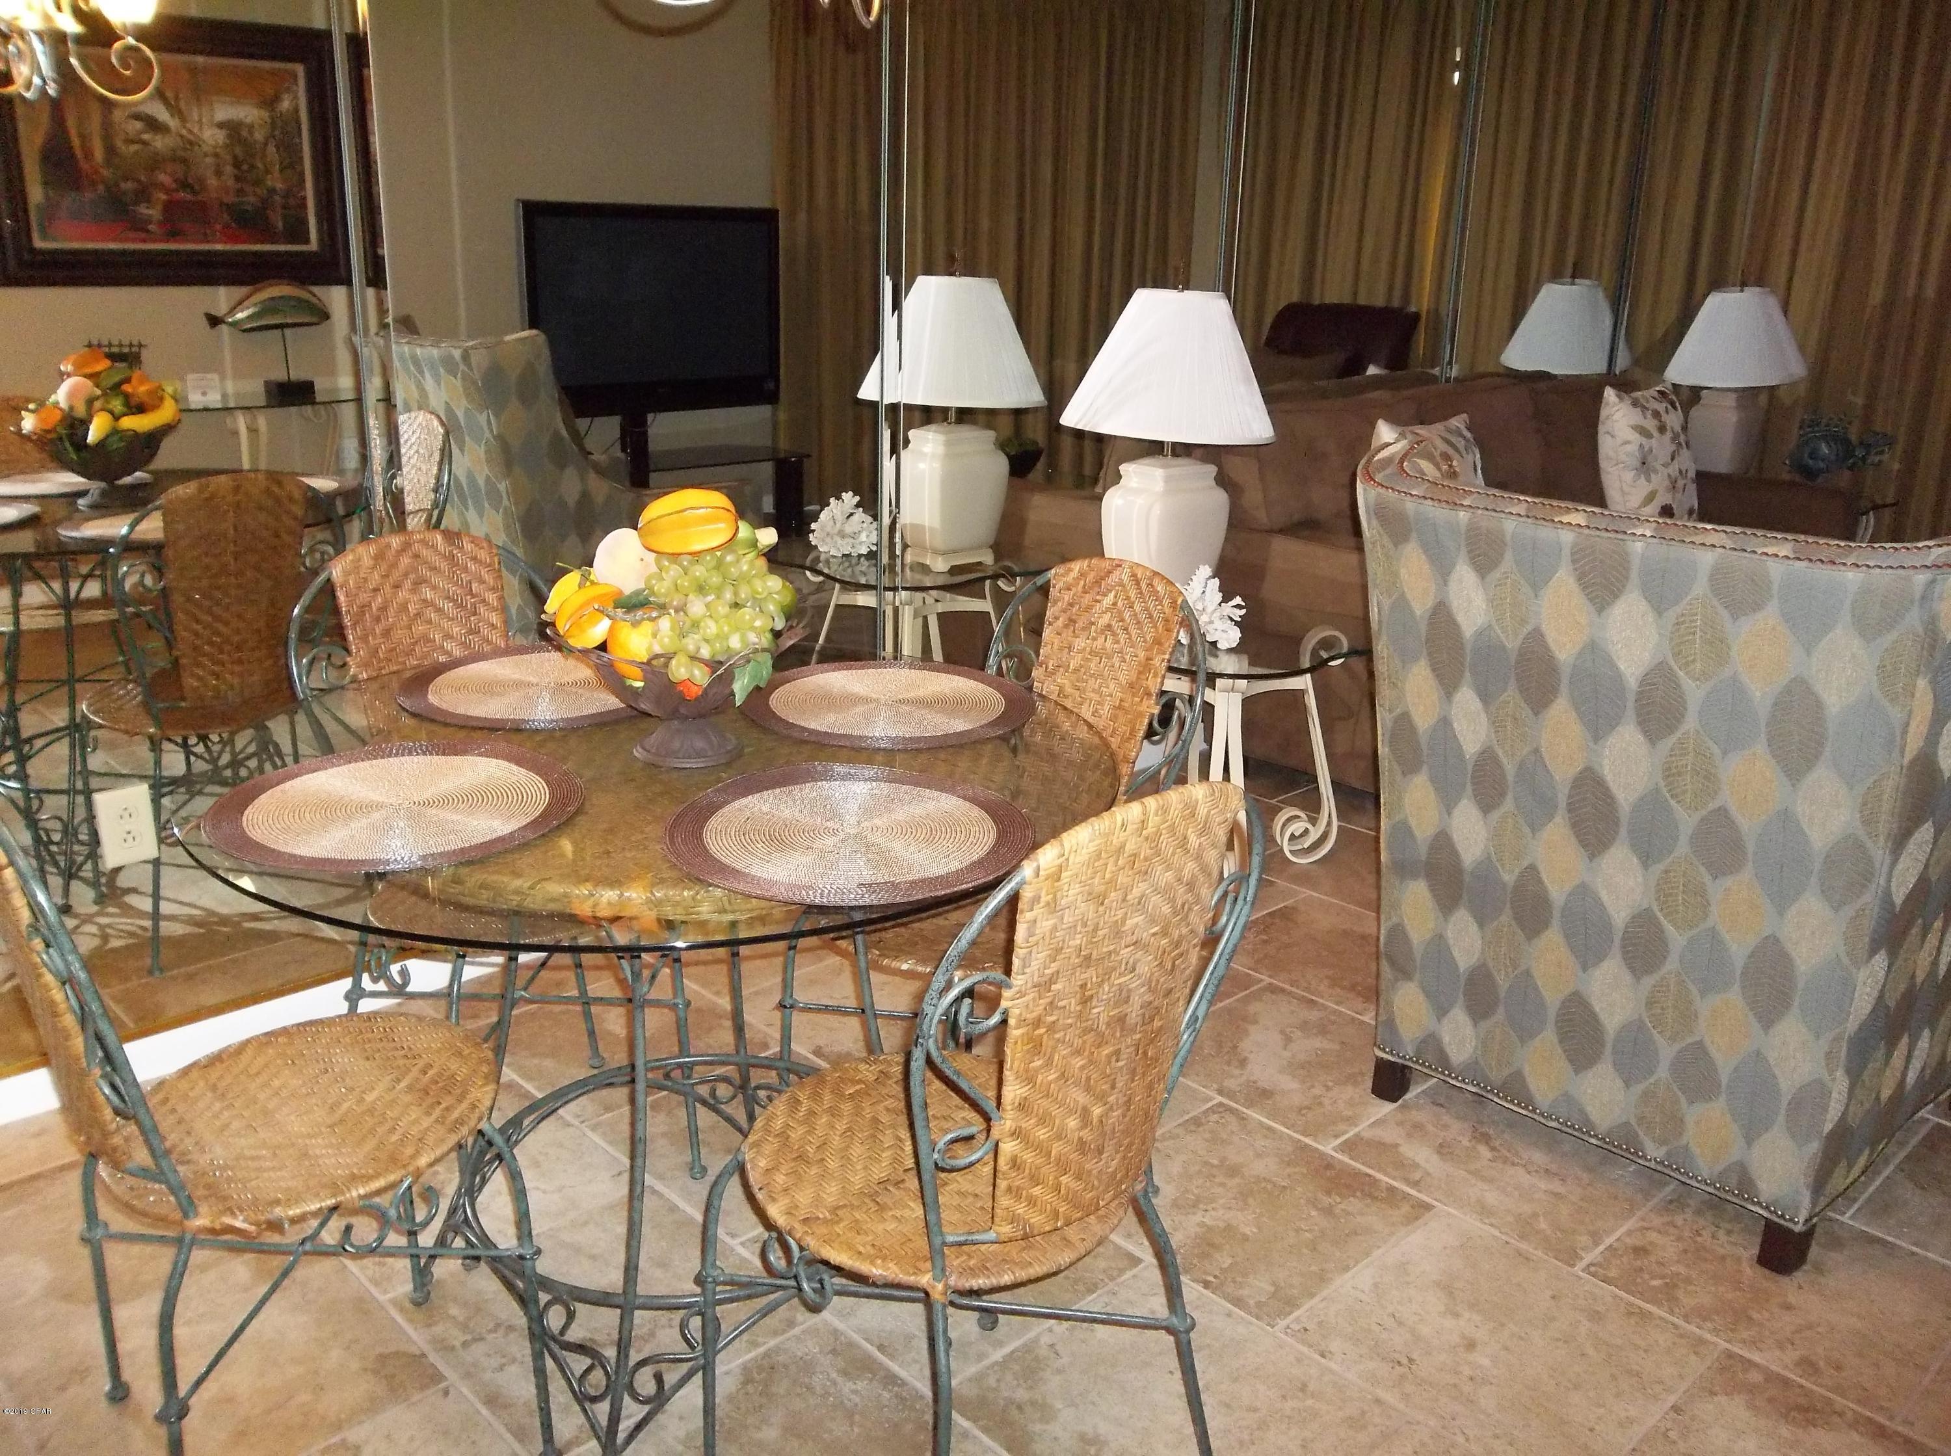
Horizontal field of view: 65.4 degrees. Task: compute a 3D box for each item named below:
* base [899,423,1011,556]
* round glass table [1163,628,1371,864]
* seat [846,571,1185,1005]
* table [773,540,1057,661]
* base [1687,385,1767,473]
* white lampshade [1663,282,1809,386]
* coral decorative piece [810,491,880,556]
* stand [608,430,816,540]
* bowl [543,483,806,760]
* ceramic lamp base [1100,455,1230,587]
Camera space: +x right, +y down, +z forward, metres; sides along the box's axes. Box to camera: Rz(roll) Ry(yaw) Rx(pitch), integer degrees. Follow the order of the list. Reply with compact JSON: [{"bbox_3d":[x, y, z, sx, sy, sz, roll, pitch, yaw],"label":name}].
[{"bbox_3d":[-0.068,-0.595,3.859,0.225,0.347,0.225,-14,23,-42],"label":"base"},{"bbox_3d":[0.501,0.030,3.412,0.668,0.555,0.668,-14,23,-42],"label":"round glass table"},{"bbox_3d":[0.029,0.043,2.065,0.465,0.475,0.410,-14,23,-41],"label":"seat"},{"bbox_3d":[-0.175,-0.201,4.087,0.668,0.555,0.668,2,17,0],"label":"table"},{"bbox_3d":[2.710,-1.044,5.516,0.225,0.347,0.225,-14,23,-42],"label":"base"},{"bbox_3d":[2.566,-1.319,5.103,0.450,0.295,0.450,-14,23,-41],"label":"white lampshade"},{"bbox_3d":[-0.337,-0.537,3.972,0.177,0.170,0.157,-14,23,-42],"label":"coral decorative piece"},{"bbox_3d":[-1.377,-0.995,6.740,1.320,0.450,0.520,-14,23,-41],"label":"stand"},{"bbox_3d":[-0.317,-0.112,1.647,0.269,0.288,0.269,2,17,0],"label":"bowl"},{"bbox_3d":[0.403,-0.416,3.281,0.245,0.340,0.180,-14,23,-41],"label":"ceramic lamp base"}]

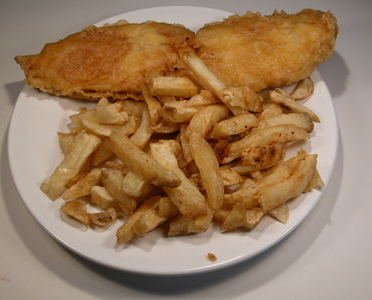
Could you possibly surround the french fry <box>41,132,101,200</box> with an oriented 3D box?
[{"bbox_3d":[-0.090,0.012,0.452,0.013,0.011,0.054,33,77,21],"label":"french fry"}]

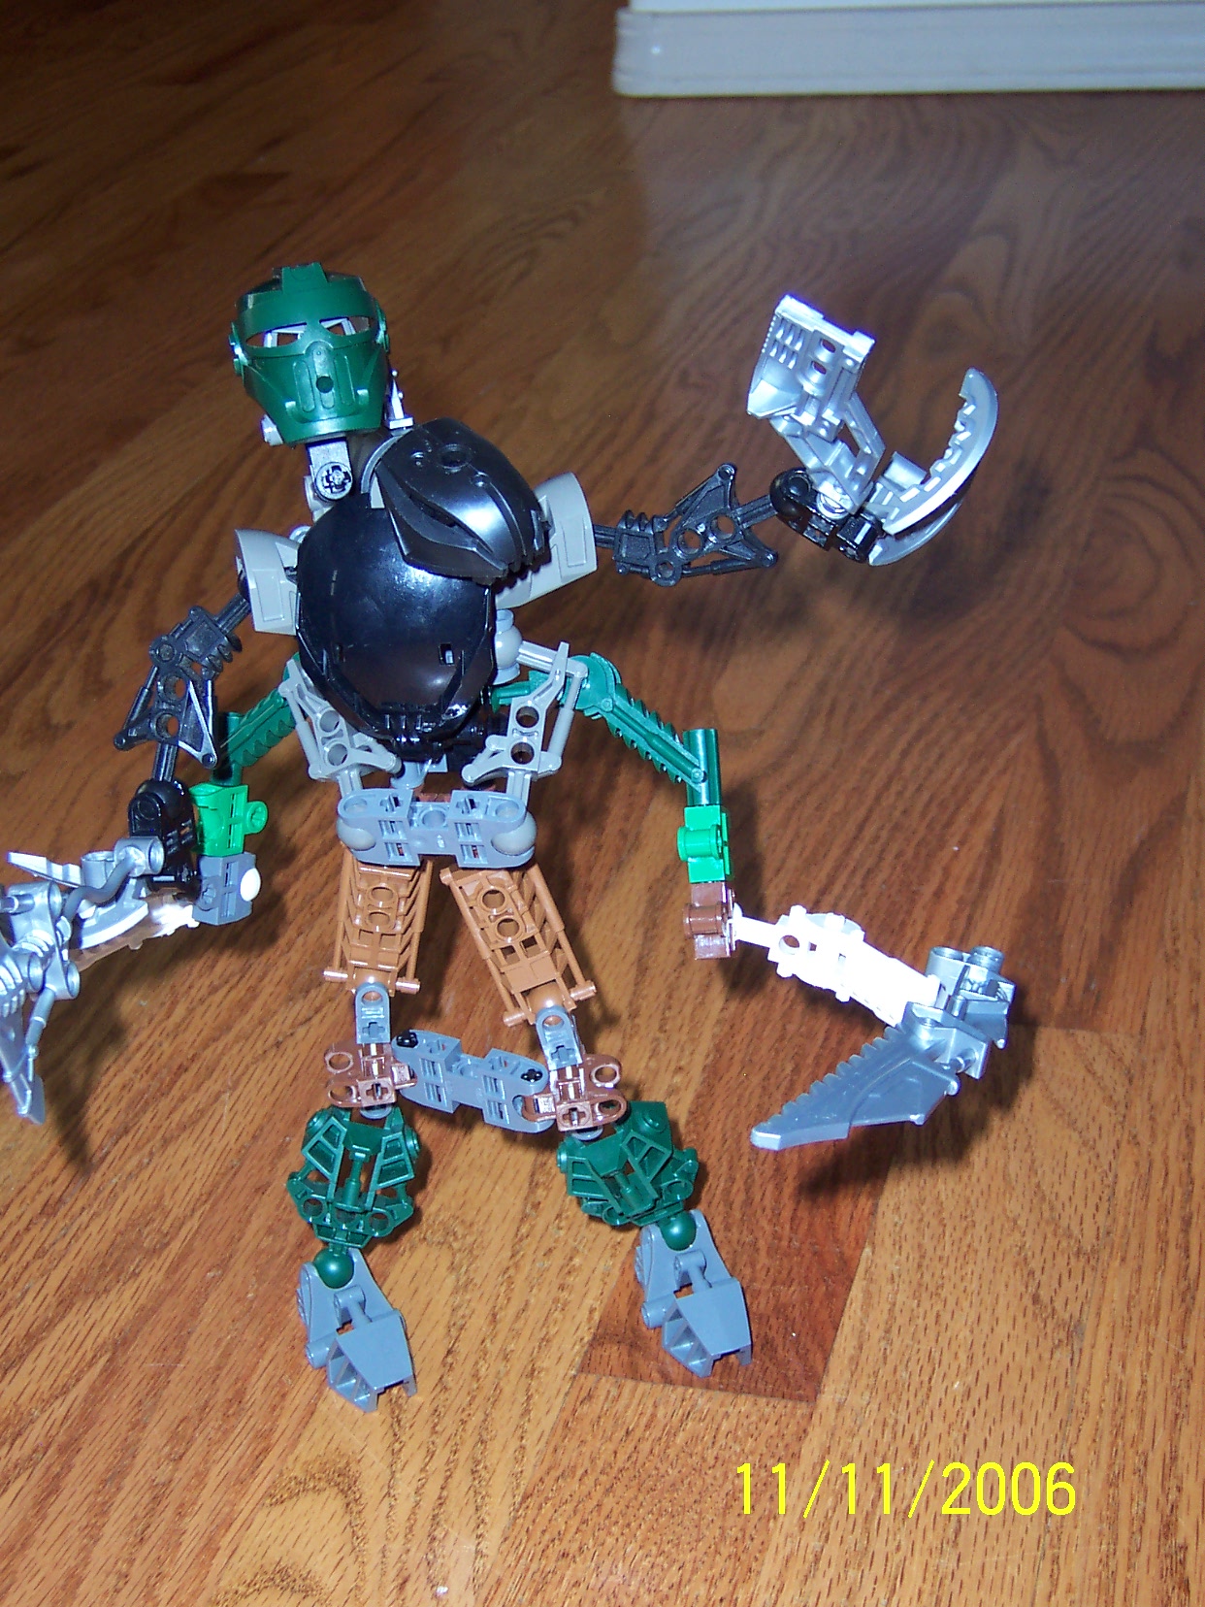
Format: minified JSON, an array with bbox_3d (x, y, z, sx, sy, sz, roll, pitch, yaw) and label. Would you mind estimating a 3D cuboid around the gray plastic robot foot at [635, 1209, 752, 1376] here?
[{"bbox_3d":[0.023,0.115,0.734,0.025,0.025,0.036,-12,27,-20],"label":"gray plastic robot foot"}]

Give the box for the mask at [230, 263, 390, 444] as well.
[{"bbox_3d":[-0.057,-0.088,0.608,0.031,0.034,0.022,-13,21,-9],"label":"mask"}]

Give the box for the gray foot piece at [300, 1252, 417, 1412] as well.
[{"bbox_3d":[-0.057,0.122,0.726,0.025,0.025,0.036,-15,28,-26],"label":"gray foot piece"}]

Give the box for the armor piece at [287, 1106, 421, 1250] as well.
[{"bbox_3d":[-0.058,0.086,0.726,0.030,0.033,0.020,12,13,-10],"label":"armor piece"}]

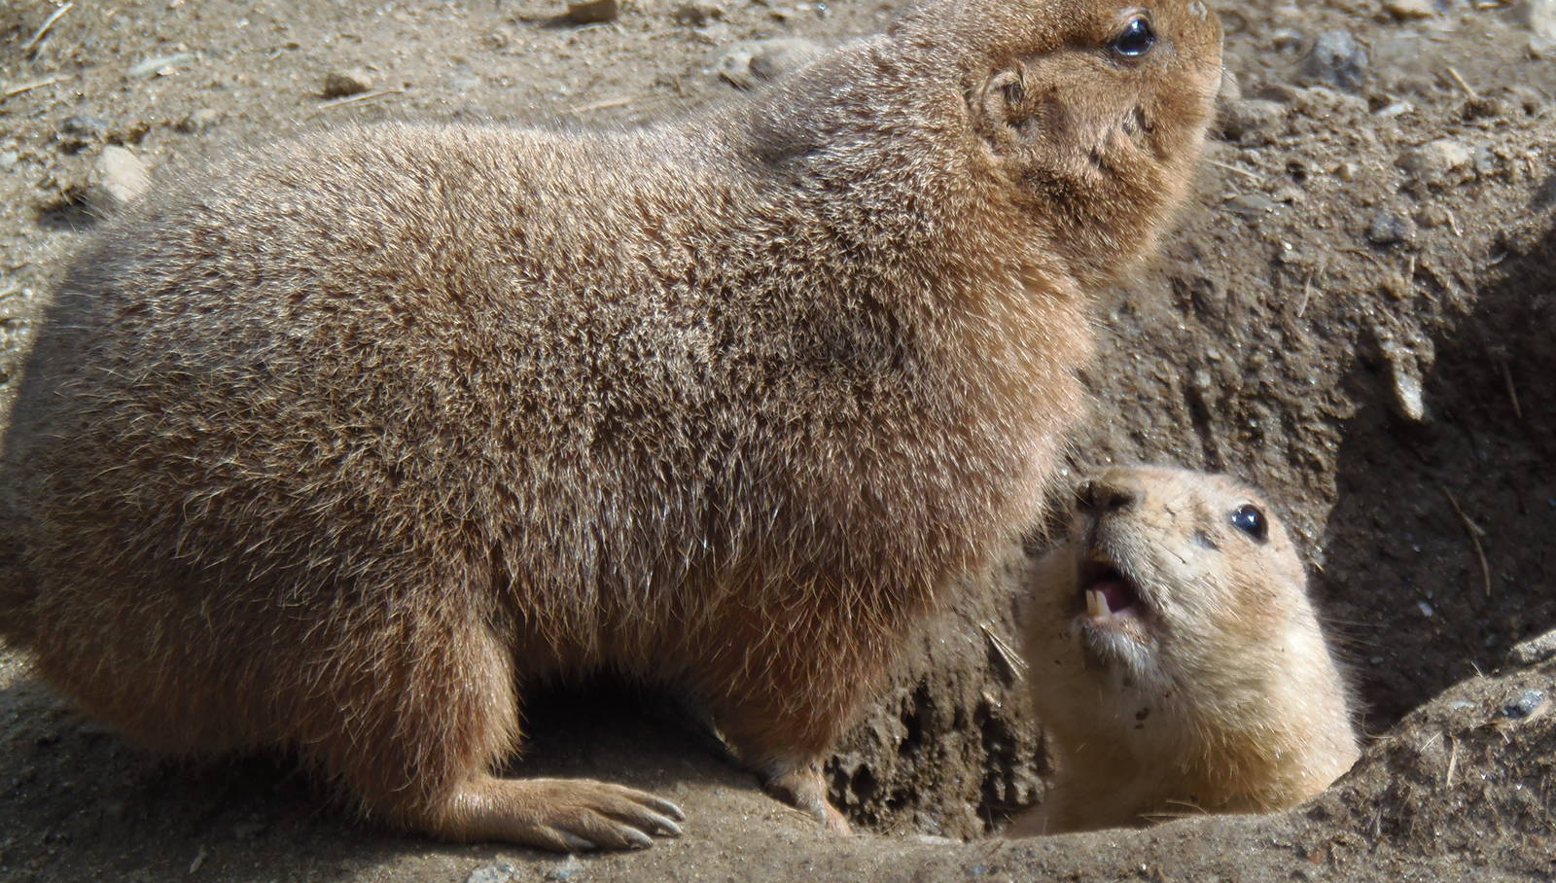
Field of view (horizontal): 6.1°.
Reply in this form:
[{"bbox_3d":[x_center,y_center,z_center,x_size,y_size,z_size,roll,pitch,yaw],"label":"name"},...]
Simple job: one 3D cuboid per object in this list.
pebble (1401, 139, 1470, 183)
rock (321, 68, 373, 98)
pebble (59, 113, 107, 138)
[{"bbox_3d":[0.175,-0.075,3.903,0.019,0.010,0.015,0,22,0],"label":"pebble"},{"bbox_3d":[-0.116,-0.097,3.956,0.014,0.006,0.011,0,22,0],"label":"rock"},{"bbox_3d":[-0.186,-0.085,3.931,0.013,0.005,0.010,0,22,0],"label":"pebble"}]

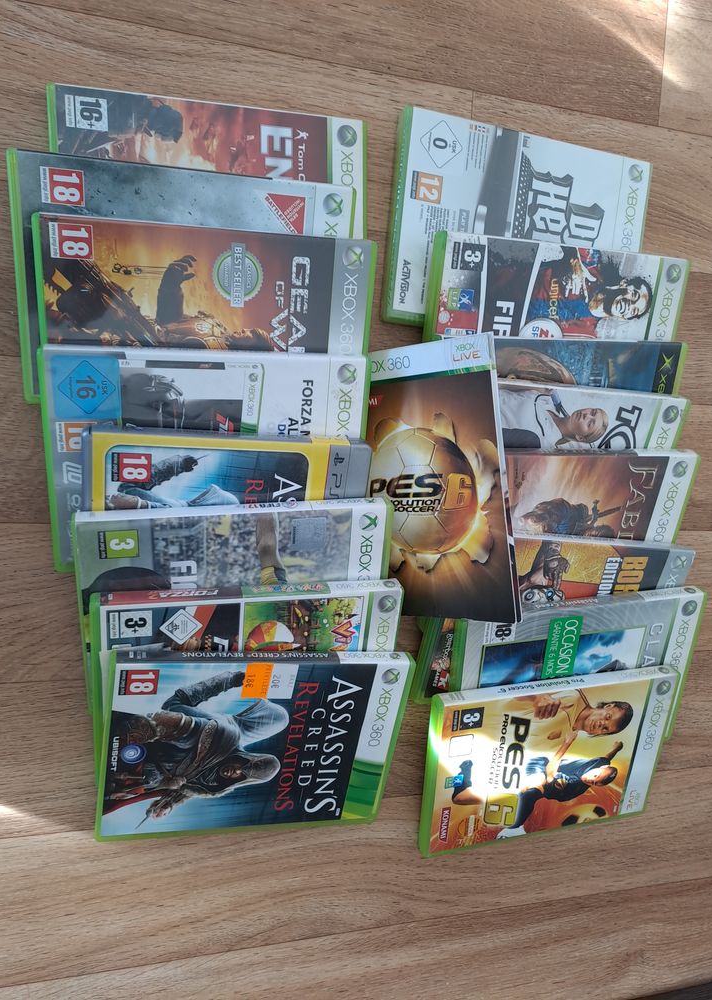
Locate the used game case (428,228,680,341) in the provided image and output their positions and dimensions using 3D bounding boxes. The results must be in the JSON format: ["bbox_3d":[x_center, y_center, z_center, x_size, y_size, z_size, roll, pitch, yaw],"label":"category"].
[{"bbox_3d":[0.138,-0.107,0.509,0.190,0.015,0.135,0,107,-16],"label":"used game case"}]

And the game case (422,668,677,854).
[{"bbox_3d":[0.144,0.195,0.540,0.190,0.015,0.135,-3,112,-15],"label":"game case"}]

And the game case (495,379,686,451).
[{"bbox_3d":[0.132,-0.013,0.506,0.190,0.015,0.135,2,112,-17],"label":"game case"}]

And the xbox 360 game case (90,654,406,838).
[{"bbox_3d":[-0.065,0.160,0.471,0.190,0.015,0.135,5,112,-19],"label":"xbox 360 game case"}]

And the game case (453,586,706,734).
[{"bbox_3d":[0.160,0.134,0.535,0.190,0.015,0.135,-3,113,-14],"label":"game case"}]

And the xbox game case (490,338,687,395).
[{"bbox_3d":[0.135,-0.045,0.511,0.190,0.015,0.135,-2,111,-16],"label":"xbox game case"}]

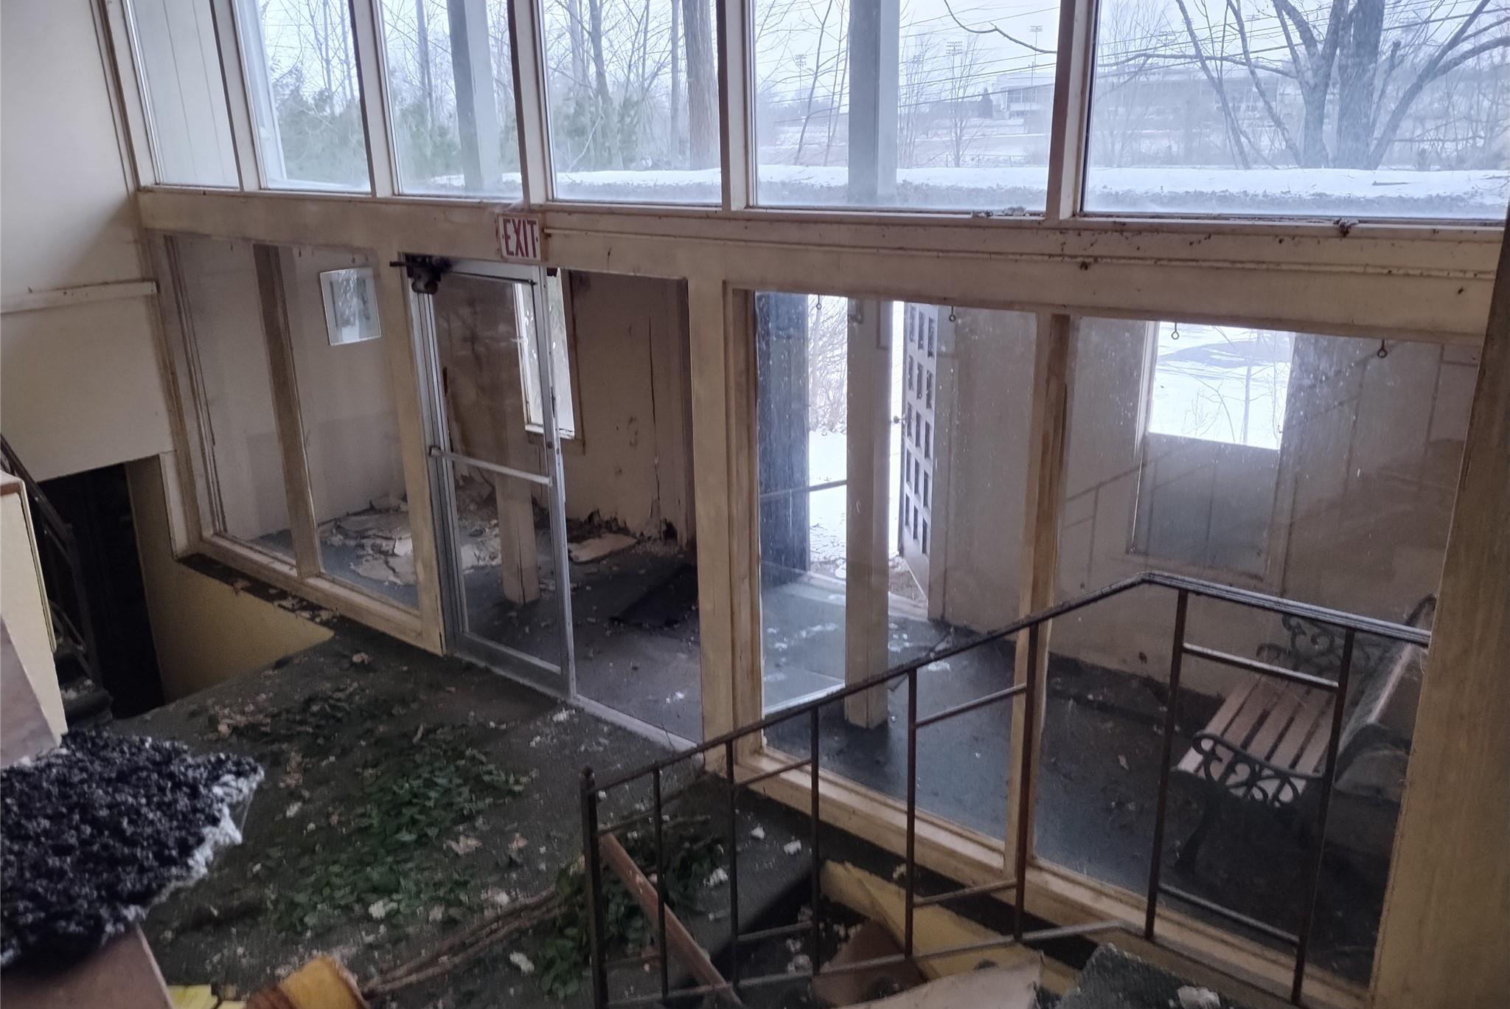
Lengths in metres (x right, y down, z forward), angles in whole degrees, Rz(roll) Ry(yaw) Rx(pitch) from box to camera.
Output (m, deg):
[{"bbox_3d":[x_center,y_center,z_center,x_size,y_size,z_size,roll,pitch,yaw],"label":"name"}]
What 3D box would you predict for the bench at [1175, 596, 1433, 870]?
[{"bbox_3d":[2.211,0.892,4.430,0.642,0.853,1.274,13,22,36],"label":"bench"}]

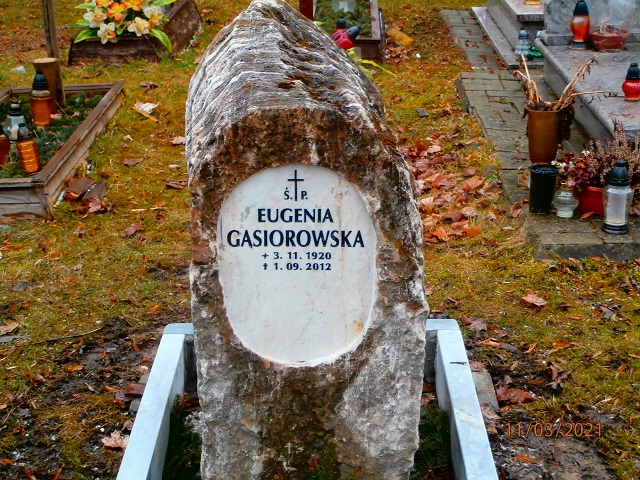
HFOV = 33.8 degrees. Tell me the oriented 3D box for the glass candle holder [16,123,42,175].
[{"bbox_3d":[-1.095,-0.353,3.958,0.078,0.189,0.078,-2,22,1],"label":"glass candle holder"}]

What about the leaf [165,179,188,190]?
[{"bbox_3d":[-0.560,-0.217,4.112,0.095,0.025,0.060,0,22,0],"label":"leaf"}]

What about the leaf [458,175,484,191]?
[{"bbox_3d":[0.581,-0.220,4.028,0.105,0.030,0.100,0,22,0],"label":"leaf"}]

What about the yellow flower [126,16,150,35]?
[{"bbox_3d":[-1.040,-1.226,6.036,0.125,0.110,0.055,-4,23,-9],"label":"yellow flower"}]

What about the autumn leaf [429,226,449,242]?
[{"bbox_3d":[0.403,-0.018,3.550,0.062,0.030,0.070,0,22,0],"label":"autumn leaf"}]

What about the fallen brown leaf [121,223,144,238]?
[{"bbox_3d":[-0.700,-0.035,3.934,0.065,0.025,0.105,15,27,35],"label":"fallen brown leaf"}]

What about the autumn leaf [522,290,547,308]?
[{"bbox_3d":[0.681,0.187,3.346,0.090,0.022,0.085,-1,22,0],"label":"autumn leaf"}]

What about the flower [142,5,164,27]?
[{"bbox_3d":[-0.961,-1.296,6.083,0.120,0.120,0.060,-9,24,-21],"label":"flower"}]

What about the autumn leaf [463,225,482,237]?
[{"bbox_3d":[0.518,-0.031,3.594,0.060,0.020,0.060,0,22,0],"label":"autumn leaf"}]

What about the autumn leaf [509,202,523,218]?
[{"bbox_3d":[0.694,-0.105,3.743,0.047,0.040,0.050,0,22,0],"label":"autumn leaf"}]

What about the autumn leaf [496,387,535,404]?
[{"bbox_3d":[0.520,0.411,2.788,0.100,0.020,0.070,-1,22,0],"label":"autumn leaf"}]

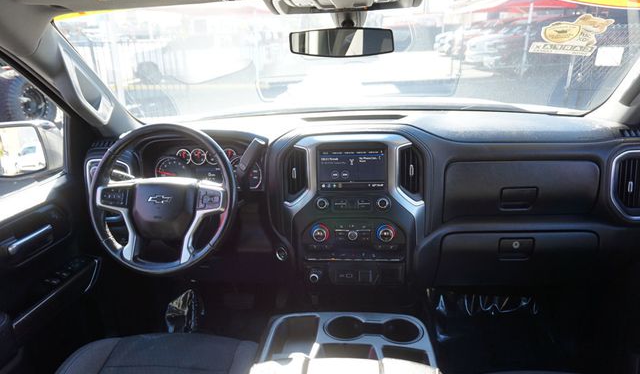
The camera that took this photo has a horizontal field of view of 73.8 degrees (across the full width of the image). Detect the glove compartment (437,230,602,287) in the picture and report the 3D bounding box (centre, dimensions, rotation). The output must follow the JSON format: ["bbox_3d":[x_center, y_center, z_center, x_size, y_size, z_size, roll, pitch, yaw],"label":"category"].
[{"bbox_3d":[0.569,0.194,1.258,0.440,0.175,0.120,-1,16,4],"label":"glove compartment"}]

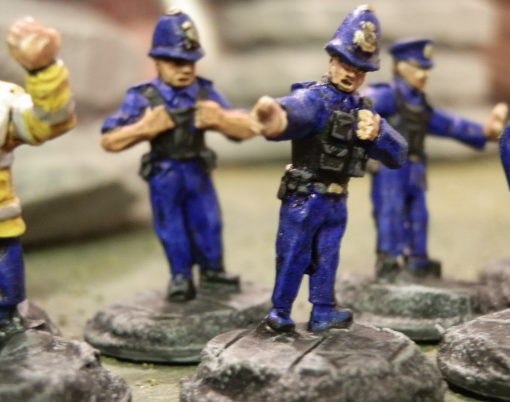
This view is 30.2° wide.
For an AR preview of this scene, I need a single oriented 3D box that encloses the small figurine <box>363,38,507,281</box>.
[{"bbox_3d":[0.022,-0.005,0.128,0.018,0.033,0.013,-3,7,-30],"label":"small figurine"}]

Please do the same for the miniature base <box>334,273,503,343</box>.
[{"bbox_3d":[0.022,0.013,0.128,0.023,0.006,0.023,0,6,0],"label":"miniature base"}]

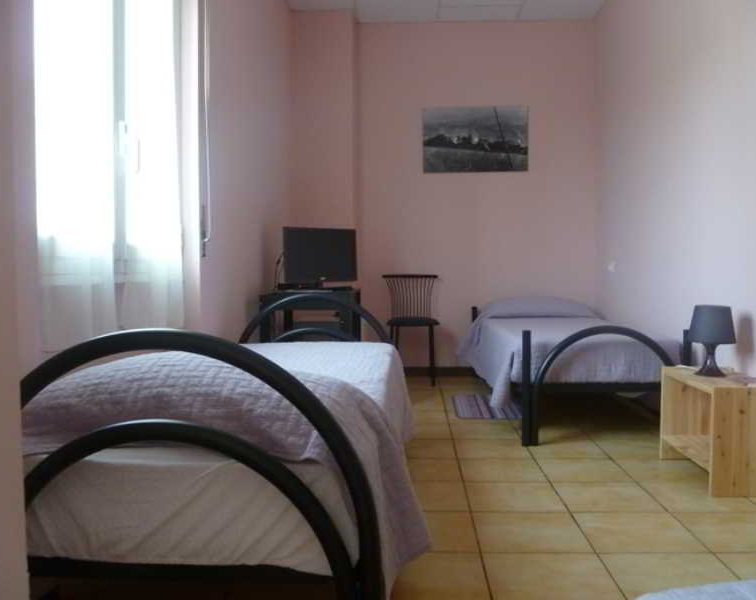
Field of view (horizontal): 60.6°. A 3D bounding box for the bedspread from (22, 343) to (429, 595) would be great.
[{"bbox_3d":[-0.329,0.360,2.242,0.964,0.487,1.928,-1,3,3],"label":"bedspread"}]

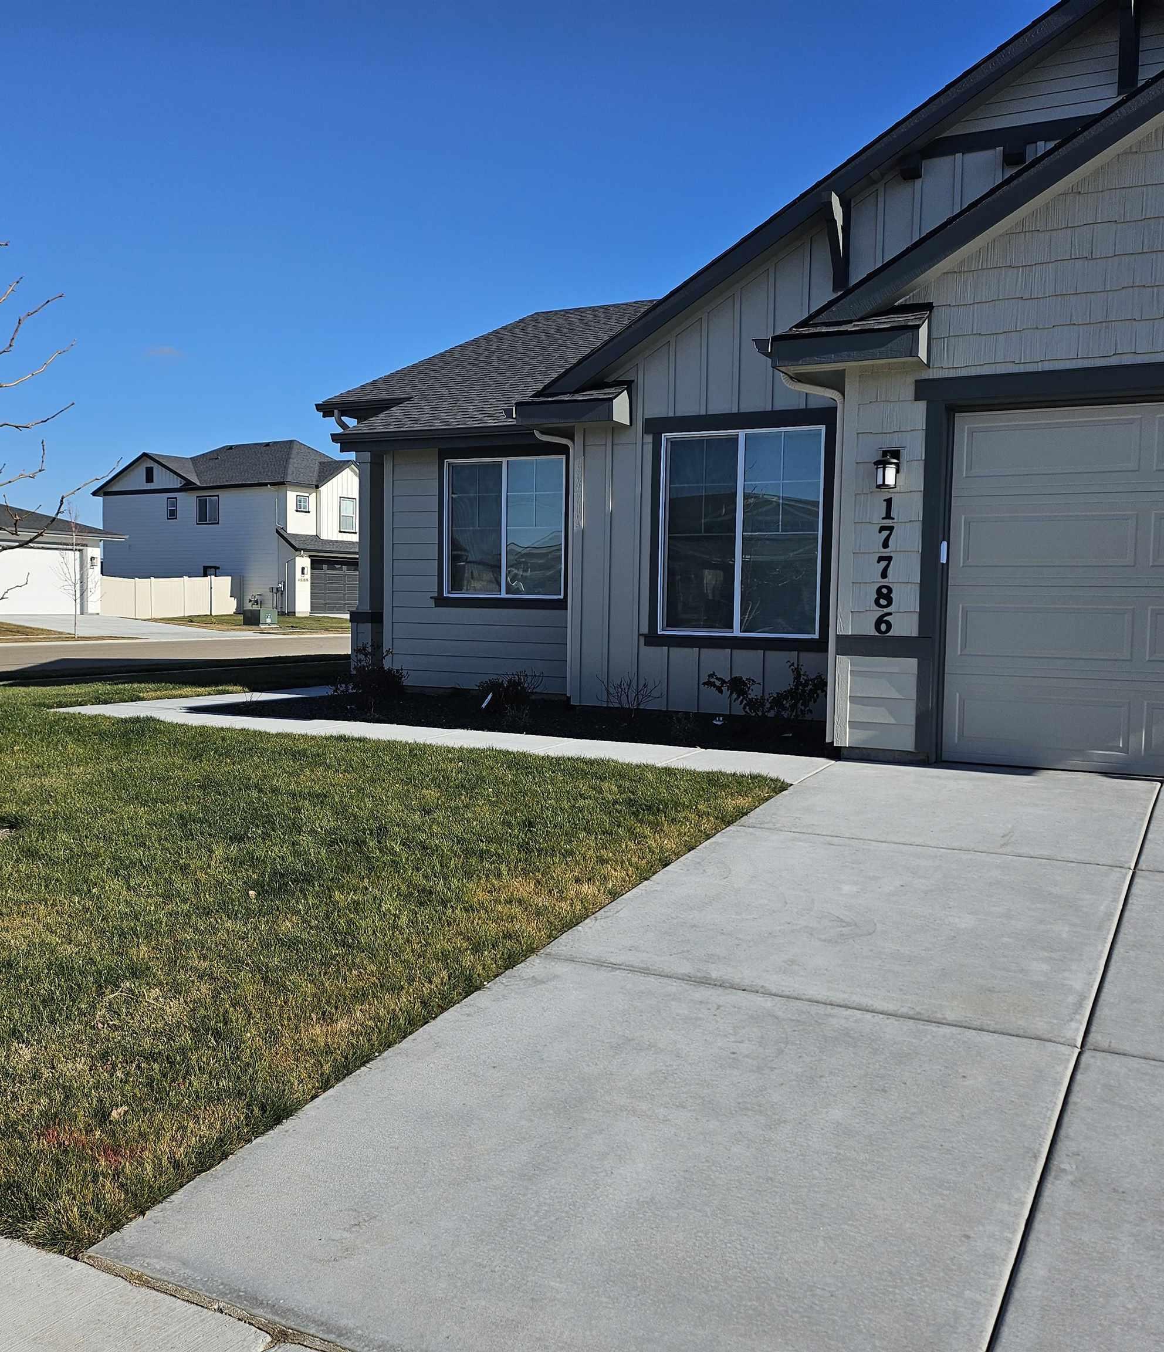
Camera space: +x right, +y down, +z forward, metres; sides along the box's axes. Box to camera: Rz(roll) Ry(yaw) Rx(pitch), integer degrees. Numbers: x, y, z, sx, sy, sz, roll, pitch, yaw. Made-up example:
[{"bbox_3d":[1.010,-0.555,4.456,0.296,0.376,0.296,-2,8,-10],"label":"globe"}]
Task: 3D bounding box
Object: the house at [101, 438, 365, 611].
[{"bbox_3d":[-15.566,-7.841,65.430,14.874,8.986,13.200,3,4,33],"label":"house"}]

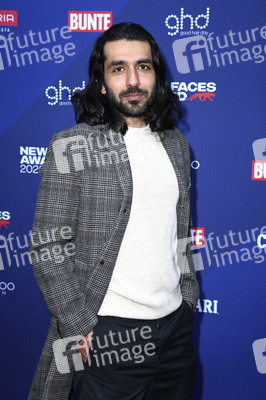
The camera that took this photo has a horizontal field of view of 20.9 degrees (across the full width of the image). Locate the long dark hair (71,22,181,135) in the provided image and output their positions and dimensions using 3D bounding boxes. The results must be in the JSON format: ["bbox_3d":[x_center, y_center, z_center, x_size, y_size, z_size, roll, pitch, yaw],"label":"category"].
[{"bbox_3d":[-0.020,-0.320,1.910,0.280,0.290,0.240,-4,9,-16],"label":"long dark hair"}]

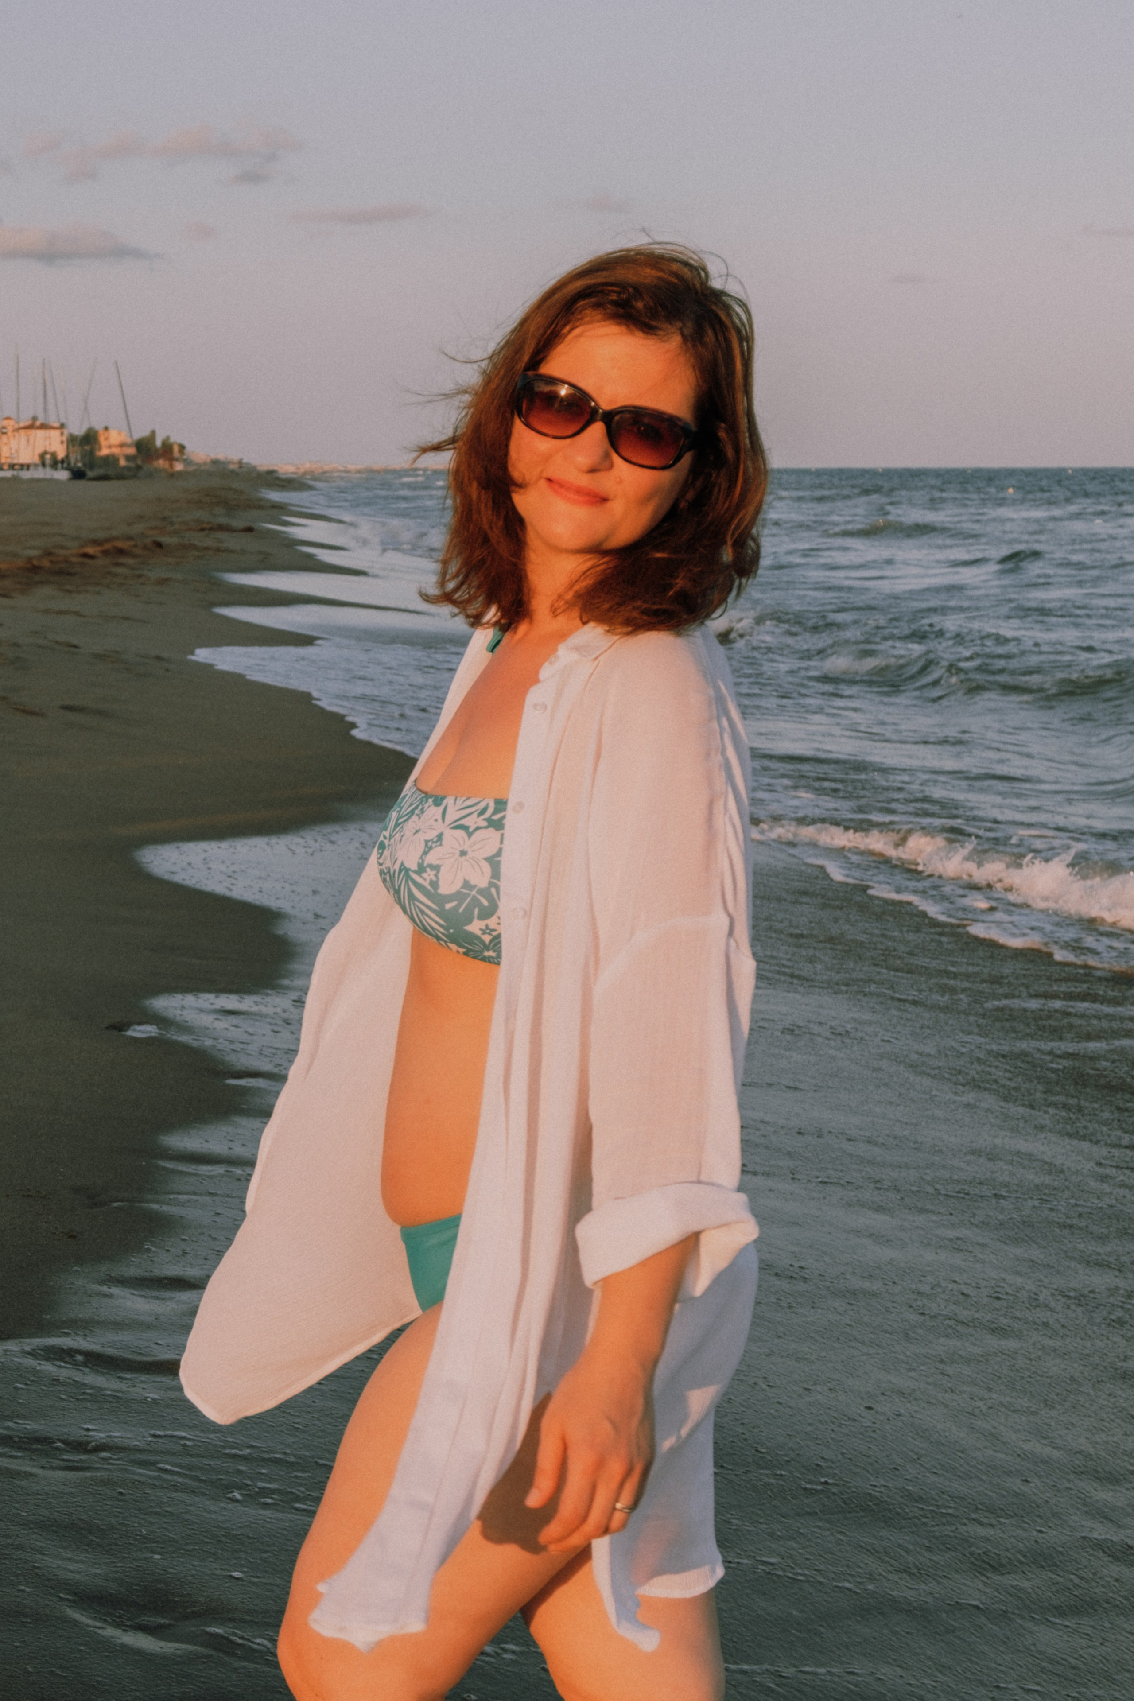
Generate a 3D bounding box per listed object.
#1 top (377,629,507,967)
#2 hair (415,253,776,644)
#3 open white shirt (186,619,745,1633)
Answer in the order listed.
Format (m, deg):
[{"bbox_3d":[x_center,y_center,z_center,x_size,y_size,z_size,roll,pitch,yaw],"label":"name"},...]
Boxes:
[{"bbox_3d":[-0.045,-0.045,1.540,0.210,0.260,0.290,-5,12,-27],"label":"top"},{"bbox_3d":[0.020,-0.305,1.530,0.250,0.290,0.240,13,11,10],"label":"hair"},{"bbox_3d":[-0.065,0.210,1.580,0.400,0.780,0.460,-5,12,-27],"label":"open white shirt"}]

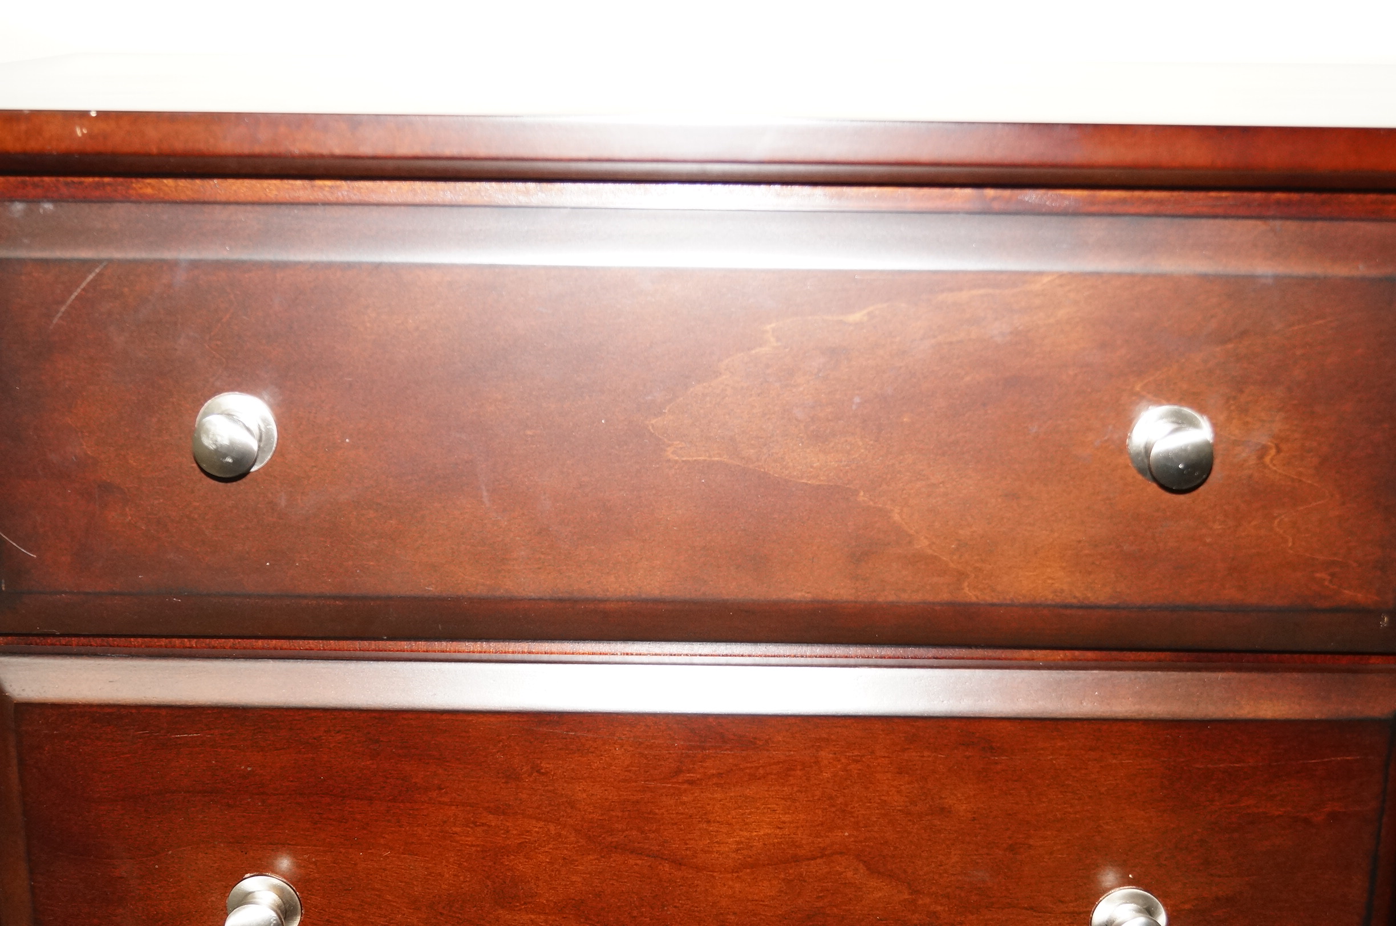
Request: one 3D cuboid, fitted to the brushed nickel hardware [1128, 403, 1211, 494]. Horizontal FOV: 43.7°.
[{"bbox_3d":[0.222,-0.005,0.810,0.038,0.038,0.031,1,14,0],"label":"brushed nickel hardware"}]

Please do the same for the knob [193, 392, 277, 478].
[{"bbox_3d":[-0.218,-0.011,0.808,0.038,0.038,0.031,1,14,0],"label":"knob"}]

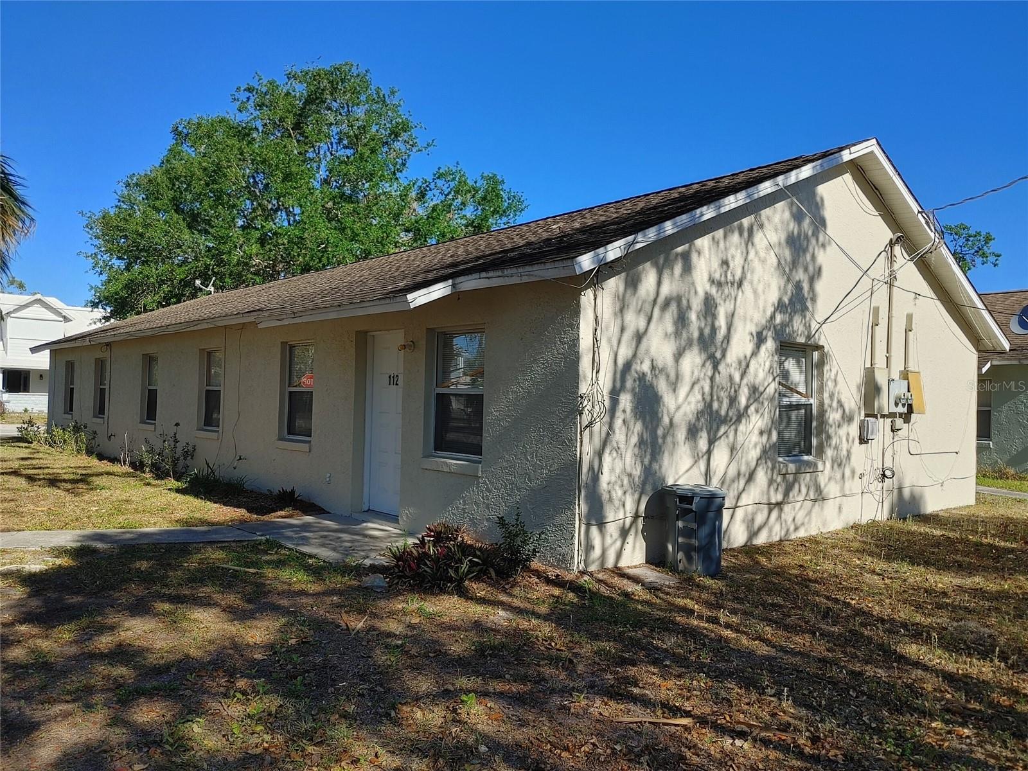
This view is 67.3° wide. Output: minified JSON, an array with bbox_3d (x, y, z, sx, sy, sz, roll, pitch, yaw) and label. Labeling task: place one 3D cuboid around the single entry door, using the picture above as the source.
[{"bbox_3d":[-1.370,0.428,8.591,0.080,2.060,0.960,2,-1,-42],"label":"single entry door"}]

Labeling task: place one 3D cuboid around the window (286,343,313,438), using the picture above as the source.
[{"bbox_3d":[-2.717,0.077,10.021,0.100,1.290,0.930,2,-1,-42],"label":"window"}]

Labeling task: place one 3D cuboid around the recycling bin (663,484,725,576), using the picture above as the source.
[{"bbox_3d":[1.579,1.256,6.737,0.510,0.720,0.510,0,-2,40],"label":"recycling bin"}]

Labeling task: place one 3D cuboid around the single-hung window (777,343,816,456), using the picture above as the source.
[{"bbox_3d":[3.176,0.192,8.795,0.970,1.300,0.100,2,-1,-42],"label":"single-hung window"}]

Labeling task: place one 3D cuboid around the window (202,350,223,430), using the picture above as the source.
[{"bbox_3d":[-4.733,0.065,12.378,0.100,1.280,0.960,3,-2,-42],"label":"window"}]

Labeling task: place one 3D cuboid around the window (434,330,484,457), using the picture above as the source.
[{"bbox_3d":[-0.479,0.076,7.623,0.100,1.280,0.960,3,-2,-42],"label":"window"}]

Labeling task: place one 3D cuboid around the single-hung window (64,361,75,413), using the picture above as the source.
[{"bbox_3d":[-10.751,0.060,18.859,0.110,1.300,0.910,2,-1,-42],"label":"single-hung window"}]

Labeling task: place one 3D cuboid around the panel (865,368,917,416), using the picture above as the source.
[{"bbox_3d":[4.893,0.087,10.014,1.010,0.620,0.240,3,-2,-42],"label":"panel"}]

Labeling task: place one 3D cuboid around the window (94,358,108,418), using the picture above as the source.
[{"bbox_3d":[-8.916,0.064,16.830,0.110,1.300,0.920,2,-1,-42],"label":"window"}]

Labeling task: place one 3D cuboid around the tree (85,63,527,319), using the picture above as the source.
[{"bbox_3d":[-8.237,-5.503,30.496,17.300,14.542,15.500,2,-1,-15],"label":"tree"}]

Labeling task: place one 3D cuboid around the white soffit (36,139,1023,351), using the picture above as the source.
[{"bbox_3d":[-2.595,-1.757,16.756,10.500,2.380,20.400,3,-2,-42],"label":"white soffit"}]

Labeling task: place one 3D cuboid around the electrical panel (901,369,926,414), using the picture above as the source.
[{"bbox_3d":[5.448,0.101,10.566,0.400,0.590,0.170,2,-1,-42],"label":"electrical panel"}]

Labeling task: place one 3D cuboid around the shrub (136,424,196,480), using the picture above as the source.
[{"bbox_3d":[-5.629,1.043,12.470,0.680,0.880,0.880,2,-1,-42],"label":"shrub"}]

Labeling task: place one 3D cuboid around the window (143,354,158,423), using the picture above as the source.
[{"bbox_3d":[-6.760,0.059,14.644,0.100,1.280,0.960,3,-2,-42],"label":"window"}]

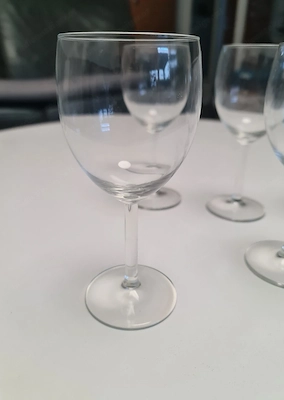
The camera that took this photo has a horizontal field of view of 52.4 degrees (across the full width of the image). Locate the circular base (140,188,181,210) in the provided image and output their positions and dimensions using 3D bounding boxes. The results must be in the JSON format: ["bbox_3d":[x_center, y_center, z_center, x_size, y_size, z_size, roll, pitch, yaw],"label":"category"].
[{"bbox_3d":[0.016,-0.008,0.387,0.072,0.010,0.072,0,27,0],"label":"circular base"}]

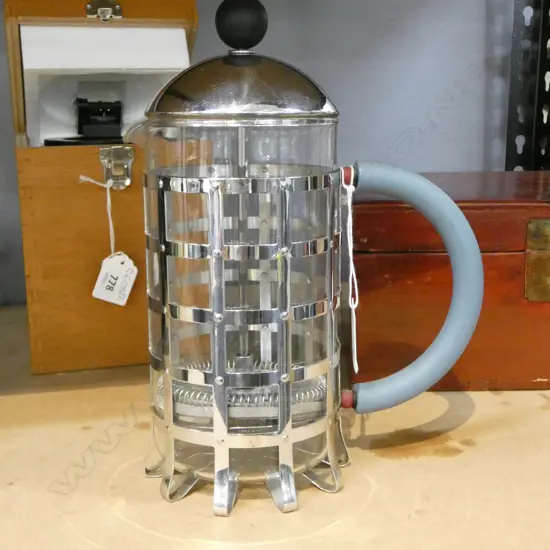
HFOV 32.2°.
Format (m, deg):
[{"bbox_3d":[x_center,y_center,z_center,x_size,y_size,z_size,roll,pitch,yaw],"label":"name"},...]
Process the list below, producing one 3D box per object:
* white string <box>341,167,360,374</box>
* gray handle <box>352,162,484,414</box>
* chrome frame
[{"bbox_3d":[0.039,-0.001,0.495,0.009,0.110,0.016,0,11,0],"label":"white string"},{"bbox_3d":[0.075,0.007,0.500,0.071,0.135,0.015,-1,11,-6],"label":"gray handle"},{"bbox_3d":[-0.016,0.026,0.494,0.108,0.163,0.108,0,11,0],"label":"chrome frame"}]

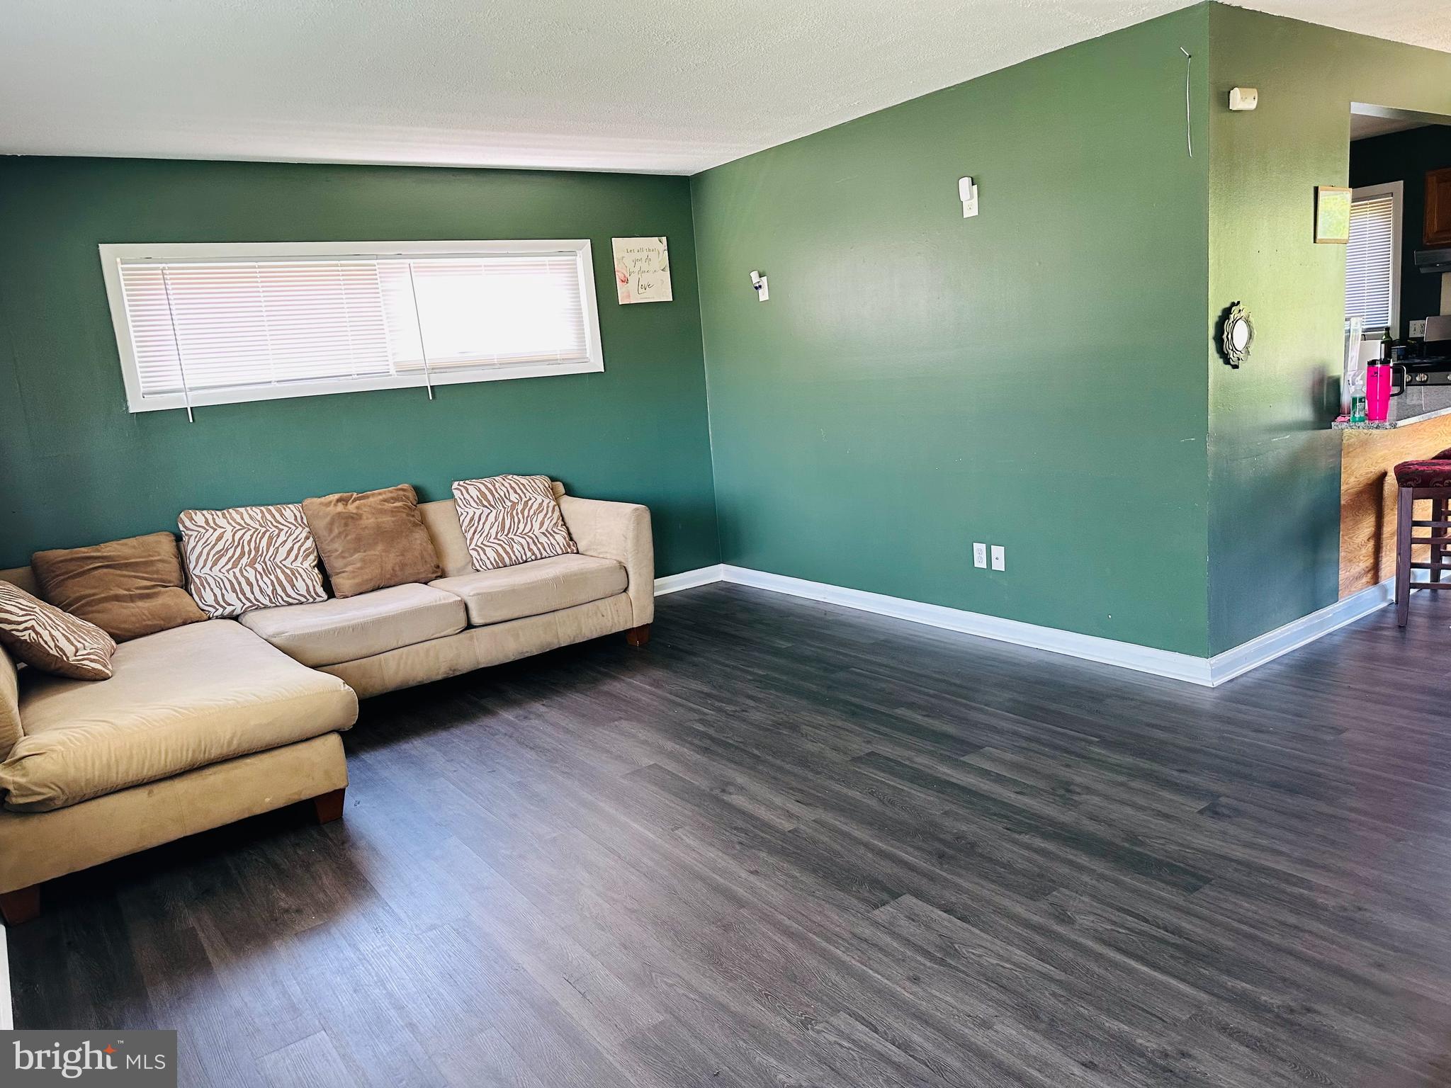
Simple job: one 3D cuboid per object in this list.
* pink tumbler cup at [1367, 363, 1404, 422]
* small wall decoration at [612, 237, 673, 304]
[{"bbox_3d":[2.724,-0.636,4.150,0.090,0.255,0.139,-15,14,-43],"label":"pink tumbler cup"},{"bbox_3d":[-0.477,-1.618,5.937,0.367,0.370,0.025,-12,13,-34],"label":"small wall decoration"}]

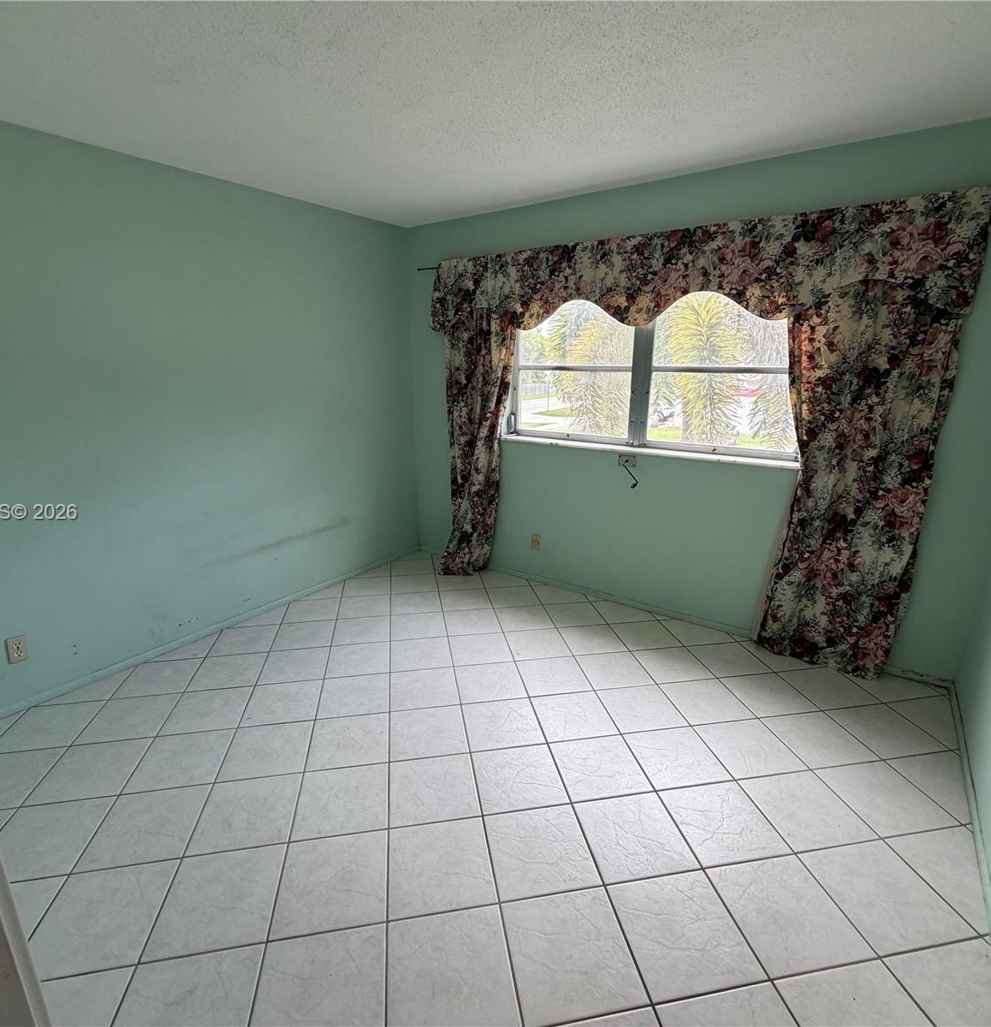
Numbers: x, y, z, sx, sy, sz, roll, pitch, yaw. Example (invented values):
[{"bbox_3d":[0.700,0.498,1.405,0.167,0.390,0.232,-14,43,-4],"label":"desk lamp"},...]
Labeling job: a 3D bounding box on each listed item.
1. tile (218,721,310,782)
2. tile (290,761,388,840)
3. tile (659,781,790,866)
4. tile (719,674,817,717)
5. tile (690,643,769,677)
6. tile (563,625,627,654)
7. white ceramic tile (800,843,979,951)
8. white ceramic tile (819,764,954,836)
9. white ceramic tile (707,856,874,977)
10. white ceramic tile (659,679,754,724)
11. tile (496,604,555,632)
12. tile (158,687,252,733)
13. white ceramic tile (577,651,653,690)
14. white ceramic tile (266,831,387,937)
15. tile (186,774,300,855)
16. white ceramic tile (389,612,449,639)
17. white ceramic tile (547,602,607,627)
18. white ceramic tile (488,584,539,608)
[{"bbox_3d":[-0.936,0.977,2.284,0.321,0.010,0.321,-3,16,-10],"label":"tile"},{"bbox_3d":[-0.546,1.036,1.996,0.318,0.010,0.318,-3,16,-10],"label":"tile"},{"bbox_3d":[0.779,1.066,1.911,0.315,0.010,0.315,-3,16,-10],"label":"tile"},{"bbox_3d":[1.300,0.860,2.629,0.315,0.010,0.315,-3,16,-10],"label":"tile"},{"bbox_3d":[1.244,0.773,2.932,0.318,0.010,0.318,-3,16,-10],"label":"tile"},{"bbox_3d":[0.558,0.726,3.181,0.321,0.010,0.321,-3,16,-10],"label":"tile"},{"bbox_3d":[1.152,1.139,1.661,0.315,0.010,0.315,-3,16,-10],"label":"white ceramic tile"},{"bbox_3d":[1.413,1.035,2.018,0.318,0.010,0.318,-3,16,-10],"label":"white ceramic tile"},{"bbox_3d":[0.835,1.152,1.604,0.318,0.010,0.318,-3,16,-10],"label":"white ceramic tile"},{"bbox_3d":[0.983,0.875,2.575,0.315,0.010,0.315,-3,16,-10],"label":"white ceramic tile"},{"bbox_3d":[0.184,0.653,3.441,0.324,0.010,0.324,-3,16,-10],"label":"tile"},{"bbox_3d":[-1.317,0.907,2.545,0.324,0.010,0.324,-3,16,-10],"label":"tile"},{"bbox_3d":[0.621,0.816,2.875,0.324,0.010,0.324,-3,16,-10],"label":"white ceramic tile"},{"bbox_3d":[-0.499,1.140,1.720,0.321,0.010,0.321,-3,16,-10],"label":"white ceramic tile"},{"bbox_3d":[-0.863,1.052,1.944,0.315,0.010,0.315,-3,16,-10],"label":"tile"},{"bbox_3d":[-0.465,0.681,3.323,0.321,0.010,0.321,-3,16,-10],"label":"white ceramic tile"},{"bbox_3d":[0.501,0.637,3.490,0.321,0.010,0.321,-3,16,-10],"label":"white ceramic tile"},{"bbox_3d":[0.123,0.555,3.683,0.318,0.010,0.318,-3,16,-10],"label":"white ceramic tile"}]

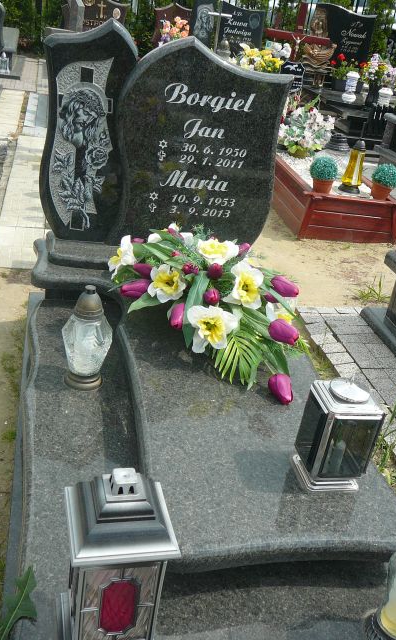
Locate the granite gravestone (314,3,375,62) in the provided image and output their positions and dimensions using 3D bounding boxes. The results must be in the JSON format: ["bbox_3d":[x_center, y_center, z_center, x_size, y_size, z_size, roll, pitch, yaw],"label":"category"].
[{"bbox_3d":[1.684,-3.311,7.713,0.820,0.770,0.120,2,28,-13],"label":"granite gravestone"}]

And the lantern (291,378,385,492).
[{"bbox_3d":[0.344,0.271,1.583,0.140,0.256,0.120,1,29,-16],"label":"lantern"}]

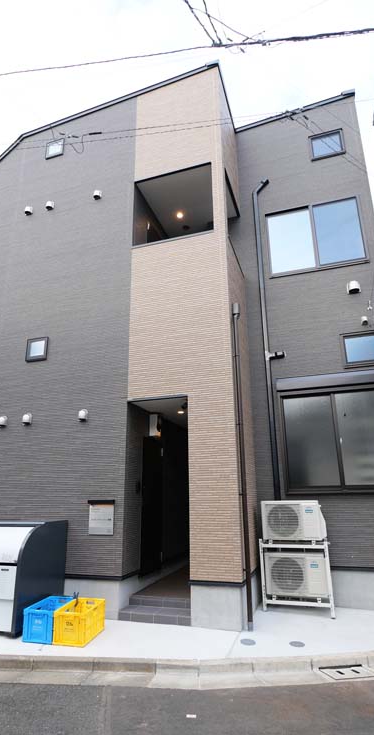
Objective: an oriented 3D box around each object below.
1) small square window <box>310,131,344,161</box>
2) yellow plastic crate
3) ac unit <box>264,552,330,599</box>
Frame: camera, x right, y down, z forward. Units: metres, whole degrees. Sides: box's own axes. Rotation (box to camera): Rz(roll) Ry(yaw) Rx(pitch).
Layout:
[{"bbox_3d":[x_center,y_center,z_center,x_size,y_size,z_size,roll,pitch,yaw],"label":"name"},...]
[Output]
[{"bbox_3d":[2.602,-4.119,7.350,0.593,0.573,0.101,-6,-18,17],"label":"small square window"},{"bbox_3d":[-1.189,2.869,4.476,0.366,0.310,0.530,-4,-17,12],"label":"yellow plastic crate"},{"bbox_3d":[1.491,2.810,5.407,0.790,0.530,0.280,-6,-18,17],"label":"ac unit"}]

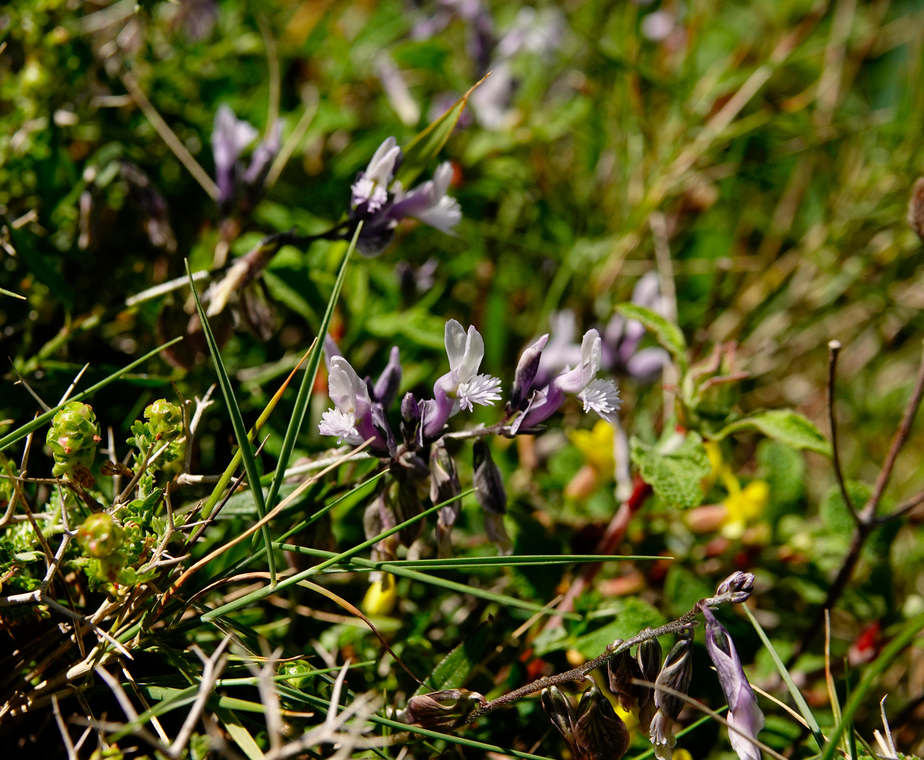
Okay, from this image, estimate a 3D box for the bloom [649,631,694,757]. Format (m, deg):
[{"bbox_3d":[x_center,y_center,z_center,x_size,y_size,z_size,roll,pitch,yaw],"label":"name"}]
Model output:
[{"bbox_3d":[0.027,0.040,0.237,0.005,0.016,0.005,10,15,10],"label":"bloom"}]

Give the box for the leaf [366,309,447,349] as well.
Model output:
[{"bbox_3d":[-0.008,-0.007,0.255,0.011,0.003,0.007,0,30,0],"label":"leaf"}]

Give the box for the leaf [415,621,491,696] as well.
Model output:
[{"bbox_3d":[-0.001,0.037,0.245,0.002,0.005,0.014,11,46,42],"label":"leaf"}]

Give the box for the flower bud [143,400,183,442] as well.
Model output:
[{"bbox_3d":[-0.039,0.005,0.241,0.005,0.006,0.005,0,27,0],"label":"flower bud"}]

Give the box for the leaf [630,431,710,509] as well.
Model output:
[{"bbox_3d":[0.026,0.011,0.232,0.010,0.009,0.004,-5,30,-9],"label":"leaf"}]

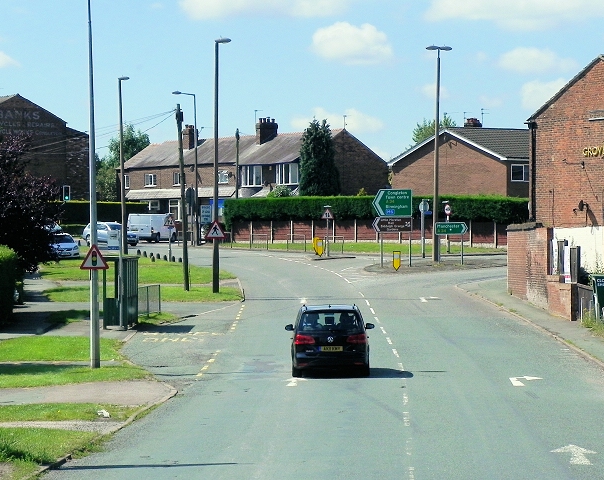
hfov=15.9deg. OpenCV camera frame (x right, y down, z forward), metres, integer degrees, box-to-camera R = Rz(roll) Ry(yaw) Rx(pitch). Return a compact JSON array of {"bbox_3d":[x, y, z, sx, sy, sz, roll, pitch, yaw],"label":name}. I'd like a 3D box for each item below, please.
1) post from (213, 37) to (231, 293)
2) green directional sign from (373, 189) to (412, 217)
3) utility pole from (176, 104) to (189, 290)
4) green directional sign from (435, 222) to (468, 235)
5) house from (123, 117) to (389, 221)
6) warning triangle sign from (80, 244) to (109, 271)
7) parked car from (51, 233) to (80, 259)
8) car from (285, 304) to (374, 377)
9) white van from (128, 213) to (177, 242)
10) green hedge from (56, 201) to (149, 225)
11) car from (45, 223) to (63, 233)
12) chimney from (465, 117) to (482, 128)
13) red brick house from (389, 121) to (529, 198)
[{"bbox_3d":[-2.980,-2.820,82.000,0.670,9.700,0.300,0,2,0],"label":"post"},{"bbox_3d":[4.754,-1.939,114.000,2.070,1.420,0.060,0,1,2],"label":"green directional sign"},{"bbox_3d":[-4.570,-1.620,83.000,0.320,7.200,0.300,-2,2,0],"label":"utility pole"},{"bbox_3d":[7.570,-0.564,109.000,1.660,0.640,0.060,0,2,3],"label":"green directional sign"},{"bbox_3d":[-4.191,-4.468,159.832,7.200,8.900,25.000,-1,1,-36],"label":"house"},{"bbox_3d":[-5.007,0.423,52.300,0.680,0.600,0.050,0,1,-1],"label":"warning triangle sign"},{"bbox_3d":[-14.200,0.300,127.000,1.770,1.460,4.250,0,2,-14],"label":"parked car"},{"bbox_3d":[0.650,2.230,50.200,1.900,1.650,4.400,0,2,1],"label":"car"},{"bbox_3d":[-10.750,-0.850,155.000,1.930,1.980,4.750,1,2,20],"label":"white van"},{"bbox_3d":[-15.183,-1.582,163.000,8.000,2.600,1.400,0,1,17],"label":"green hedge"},{"bbox_3d":[-17.400,-0.420,149.000,1.760,1.500,4.300,0,2,-11],"label":"car"},{"bbox_3d":[11.654,-7.883,147.000,1.200,0.950,0.800,-1,1,-39],"label":"chimney"},{"bbox_3d":[13.739,-3.483,142.580,11.000,7.400,10.600,-1,1,-39],"label":"red brick house"}]

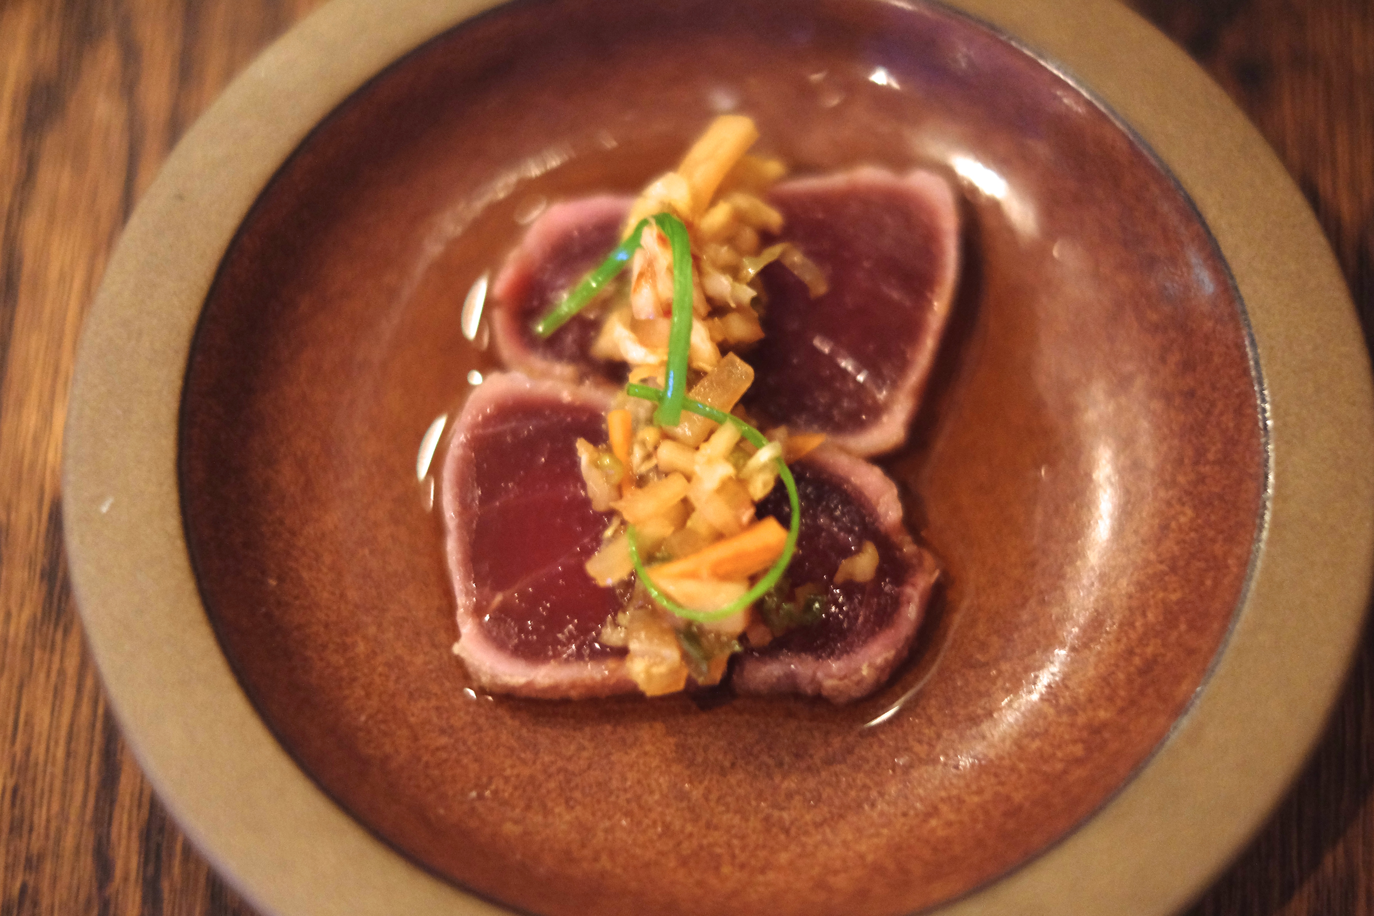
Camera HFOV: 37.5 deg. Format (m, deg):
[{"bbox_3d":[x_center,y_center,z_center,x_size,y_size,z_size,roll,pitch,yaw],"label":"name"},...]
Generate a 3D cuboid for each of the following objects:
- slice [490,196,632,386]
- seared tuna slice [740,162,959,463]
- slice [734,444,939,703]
[{"bbox_3d":[-0.020,-0.031,0.379,0.031,0.011,0.035,0,66,0],"label":"slice"},{"bbox_3d":[0.026,-0.028,0.377,0.045,0.012,0.054,0,66,0],"label":"seared tuna slice"},{"bbox_3d":[0.024,0.020,0.355,0.038,0.013,0.044,0,66,0],"label":"slice"}]

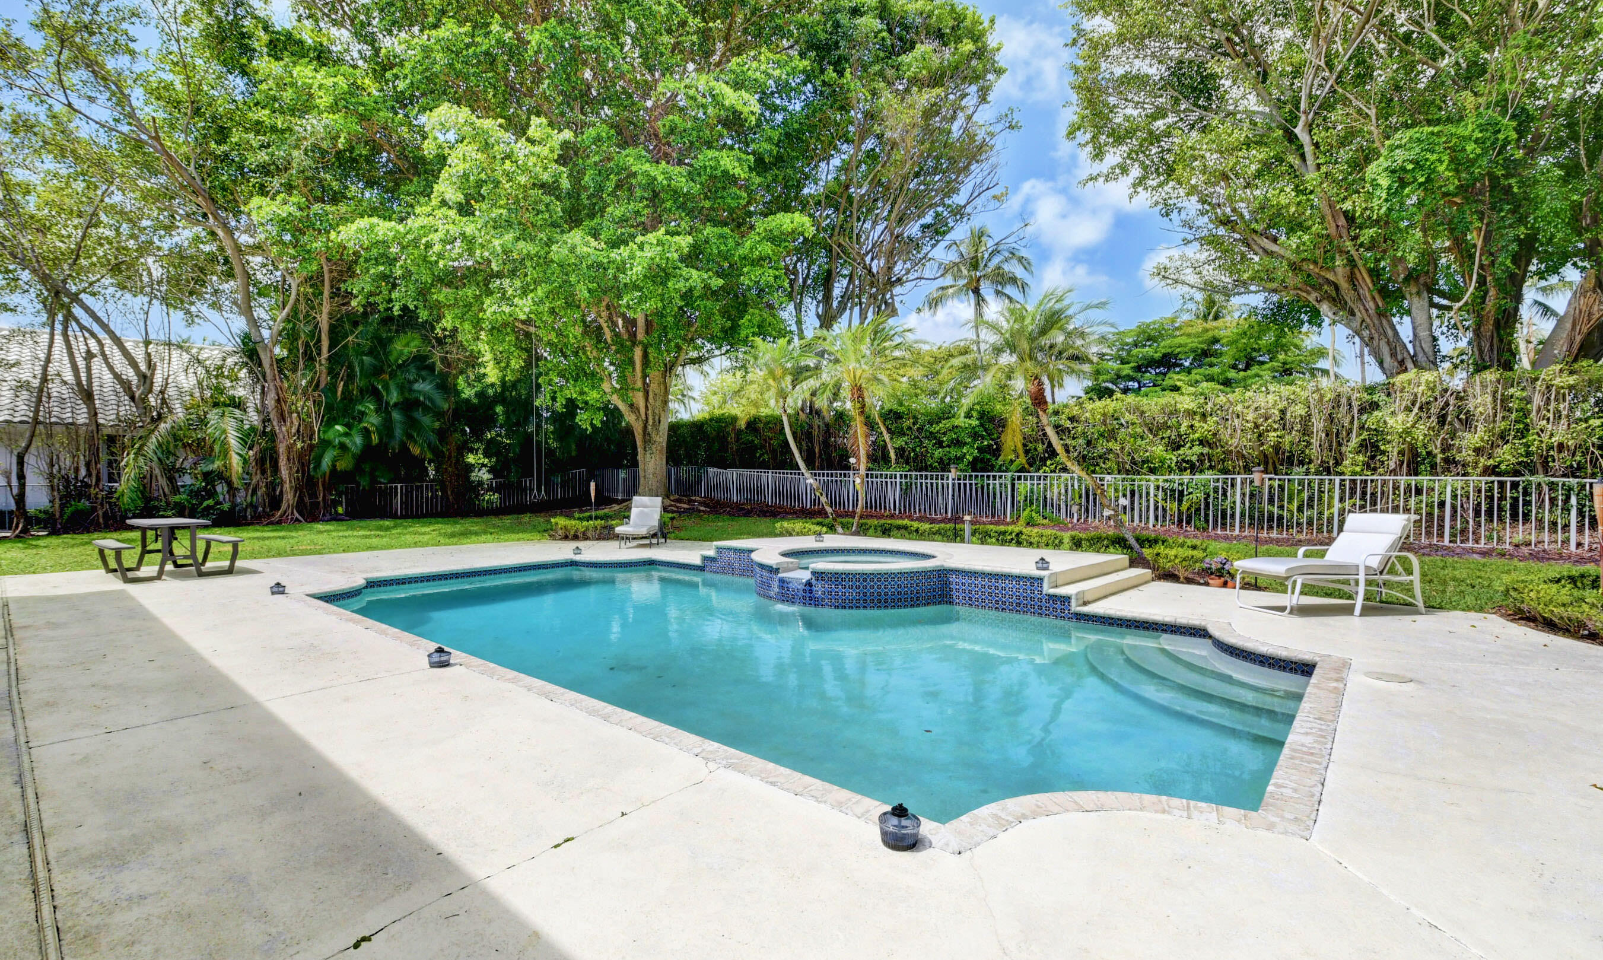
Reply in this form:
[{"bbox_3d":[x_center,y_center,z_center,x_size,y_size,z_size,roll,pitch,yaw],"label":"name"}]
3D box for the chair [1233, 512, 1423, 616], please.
[{"bbox_3d":[5.447,0.855,6.948,1.620,0.970,0.680,0,0,-12],"label":"chair"}]

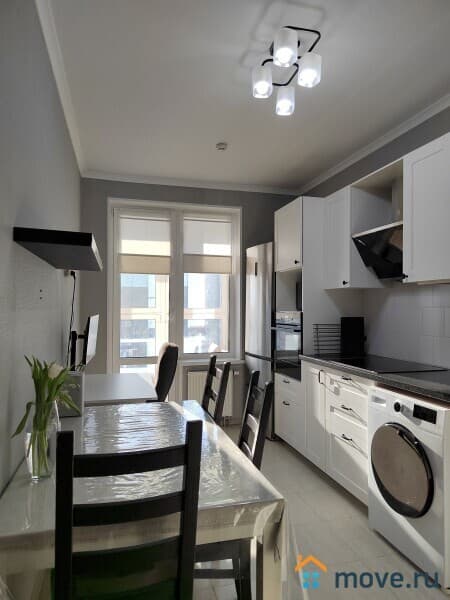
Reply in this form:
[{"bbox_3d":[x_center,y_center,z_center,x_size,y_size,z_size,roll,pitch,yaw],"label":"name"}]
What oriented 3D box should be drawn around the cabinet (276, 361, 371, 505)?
[{"bbox_3d":[0.992,0.908,3.278,0.600,0.820,1.560,0,-1,-15],"label":"cabinet"}]

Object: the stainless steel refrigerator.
[{"bbox_3d":[0.657,0.428,4.315,0.650,1.960,0.600,0,-1,-20],"label":"stainless steel refrigerator"}]

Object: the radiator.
[{"bbox_3d":[-0.150,1.040,4.375,0.500,0.500,0.100,0,-1,-15],"label":"radiator"}]

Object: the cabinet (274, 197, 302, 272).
[{"bbox_3d":[0.866,-0.580,3.775,0.600,0.600,0.600,0,-1,-15],"label":"cabinet"}]

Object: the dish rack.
[{"bbox_3d":[0.889,0.340,3.344,0.300,0.260,0.170,0,-1,-15],"label":"dish rack"}]

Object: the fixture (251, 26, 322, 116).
[{"bbox_3d":[0.326,-1.263,2.185,0.320,0.250,0.570,0,-1,-15],"label":"fixture"}]

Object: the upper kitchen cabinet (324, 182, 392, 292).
[{"bbox_3d":[1.100,-0.489,3.329,0.380,0.790,0.390,0,-1,-15],"label":"upper kitchen cabinet"}]

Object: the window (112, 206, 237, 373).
[{"bbox_3d":[-0.522,-0.025,4.408,1.460,2.080,0.140,0,-1,-15],"label":"window"}]

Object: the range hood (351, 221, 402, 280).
[{"bbox_3d":[1.222,-0.315,2.835,0.350,0.340,0.590,0,-1,-15],"label":"range hood"}]

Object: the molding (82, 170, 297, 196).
[{"bbox_3d":[-0.269,-1.305,4.439,2.480,0.090,0.080,0,-1,-15],"label":"molding"}]

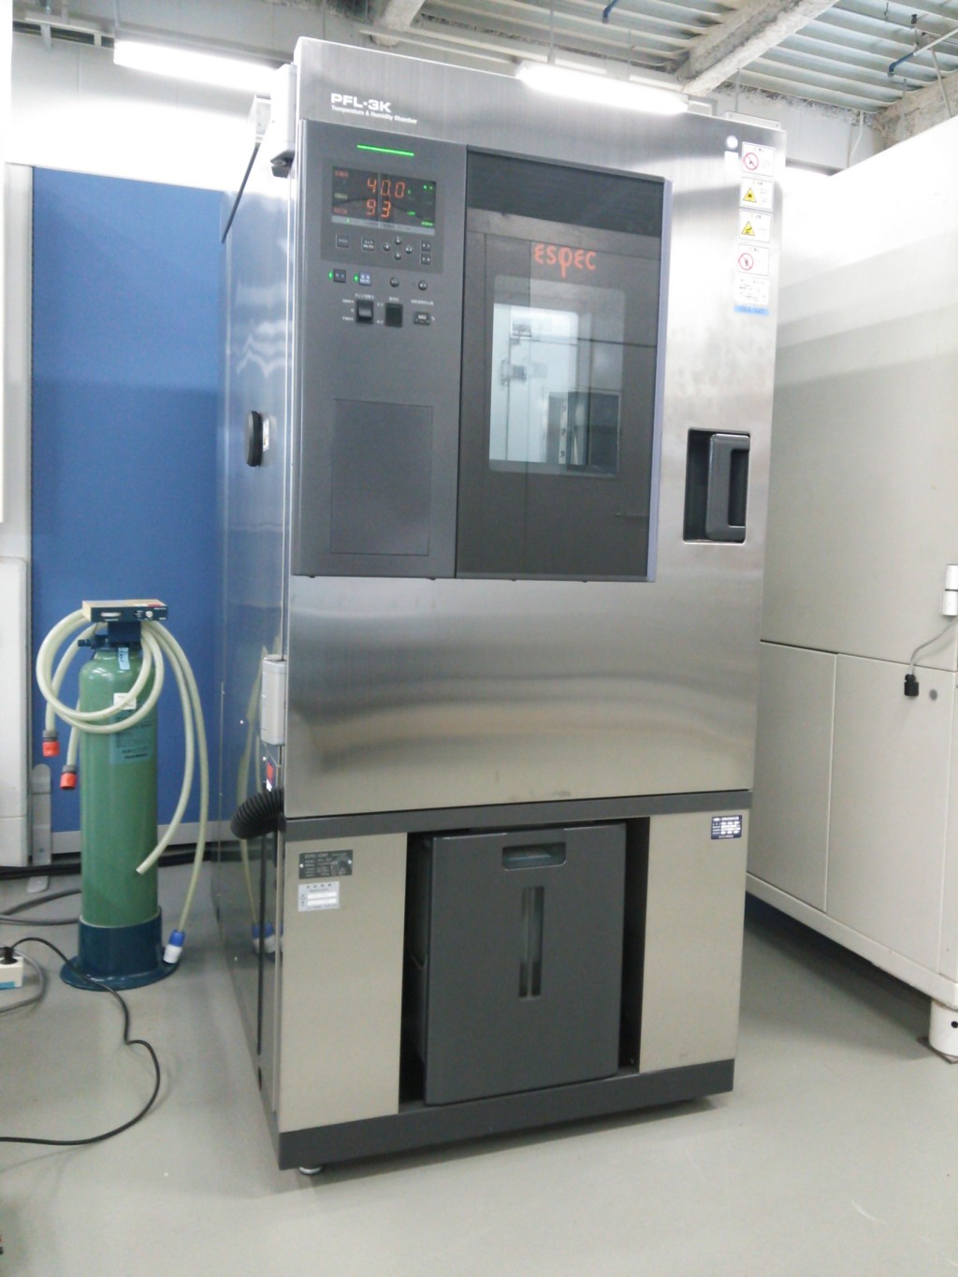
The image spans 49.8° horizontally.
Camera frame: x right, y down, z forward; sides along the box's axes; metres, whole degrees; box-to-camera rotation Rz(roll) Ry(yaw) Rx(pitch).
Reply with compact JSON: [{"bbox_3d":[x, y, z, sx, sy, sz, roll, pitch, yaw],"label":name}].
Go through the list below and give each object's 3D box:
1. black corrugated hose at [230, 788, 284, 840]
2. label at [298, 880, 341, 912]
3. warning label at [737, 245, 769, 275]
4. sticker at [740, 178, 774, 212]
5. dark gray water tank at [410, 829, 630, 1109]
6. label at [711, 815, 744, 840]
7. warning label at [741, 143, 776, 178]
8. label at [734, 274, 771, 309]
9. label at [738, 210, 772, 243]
[{"bbox_3d":[-0.353,0.278,1.646,0.080,0.077,0.075,0,5,-20],"label":"black corrugated hose"},{"bbox_3d":[-0.254,0.412,1.647,0.065,0.044,0.002,0,5,-20],"label":"label"},{"bbox_3d":[0.481,-0.662,1.808,0.063,0.048,0.002,0,5,-20],"label":"warning label"},{"bbox_3d":[0.485,-0.773,1.799,0.065,0.050,0.002,0,5,-20],"label":"sticker"},{"bbox_3d":[0.034,0.548,1.935,0.358,0.463,0.300,0,5,-20],"label":"dark gray water tank"},{"bbox_3d":[0.456,0.347,1.896,0.065,0.043,0.002,0,5,-20],"label":"label"},{"bbox_3d":[0.485,-0.830,1.794,0.064,0.049,0.002,0,5,-20],"label":"warning label"},{"bbox_3d":[0.480,-0.610,1.813,0.068,0.048,0.002,0,5,-20],"label":"label"},{"bbox_3d":[0.483,-0.719,1.803,0.064,0.050,0.002,0,5,-20],"label":"label"}]

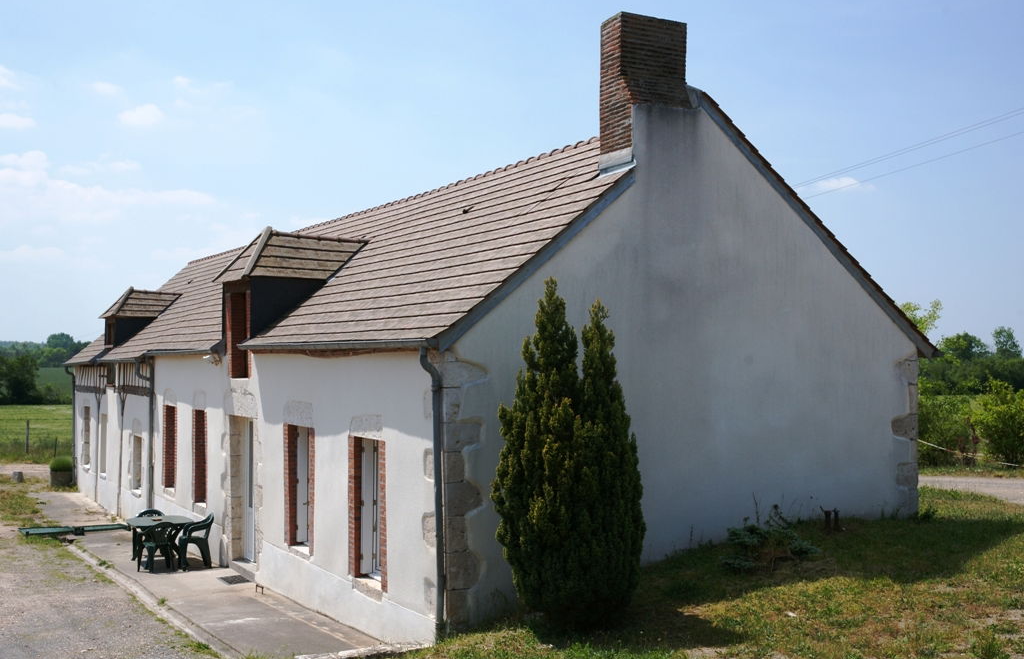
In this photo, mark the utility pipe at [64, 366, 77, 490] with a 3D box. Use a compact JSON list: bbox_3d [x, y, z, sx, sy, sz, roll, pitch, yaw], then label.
[{"bbox_3d":[-12.563,2.805,32.400,0.300,3.502,0.100,1,-2,-29],"label":"utility pipe"}]

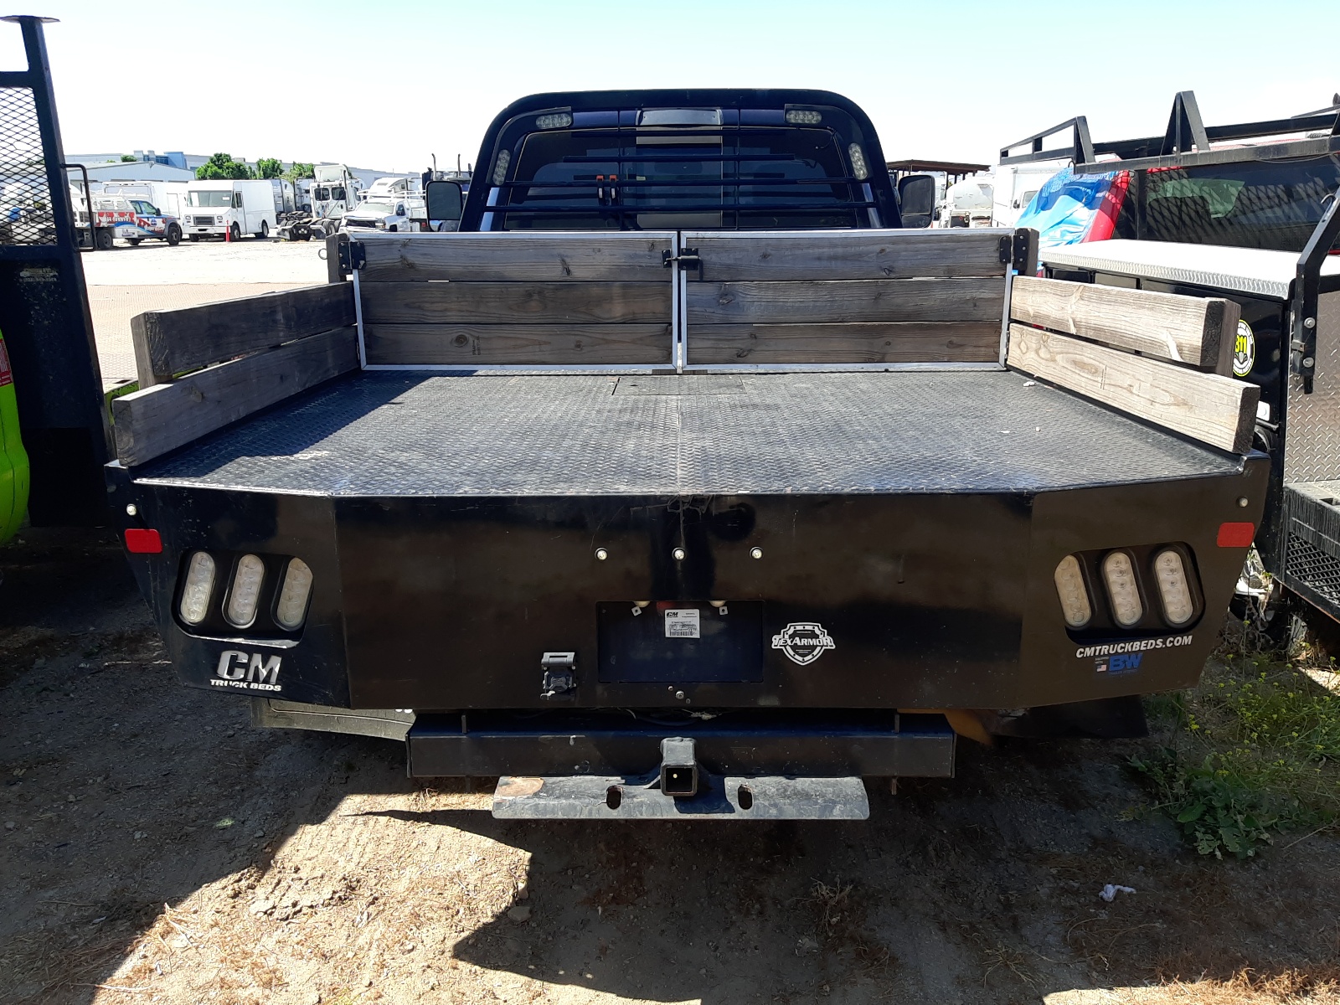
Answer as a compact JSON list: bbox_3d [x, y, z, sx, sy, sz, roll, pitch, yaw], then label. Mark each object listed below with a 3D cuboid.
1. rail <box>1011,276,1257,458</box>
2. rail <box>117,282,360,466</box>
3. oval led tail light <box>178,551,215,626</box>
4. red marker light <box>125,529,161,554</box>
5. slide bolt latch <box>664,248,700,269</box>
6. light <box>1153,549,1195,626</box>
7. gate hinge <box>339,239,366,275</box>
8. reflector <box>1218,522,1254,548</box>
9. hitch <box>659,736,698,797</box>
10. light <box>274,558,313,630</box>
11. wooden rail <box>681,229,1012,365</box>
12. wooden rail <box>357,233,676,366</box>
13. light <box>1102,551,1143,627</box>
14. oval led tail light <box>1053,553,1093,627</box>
[{"bbox_3d":[1.188,-0.433,2.746,0.049,0.304,1.428,0,15,1],"label":"rail"},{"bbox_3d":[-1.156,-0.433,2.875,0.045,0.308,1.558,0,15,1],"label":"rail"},{"bbox_3d":[-0.996,0.177,2.139,0.059,0.166,0.034,18,17,5],"label":"oval led tail light"},{"bbox_3d":[-1.129,0.084,2.155,0.087,0.054,0.012,4,16,16],"label":"red marker light"},{"bbox_3d":[0.039,-0.853,3.528,0.132,0.076,0.030,0,15,1],"label":"slide bolt latch"},{"bbox_3d":[1.047,0.174,2.106,0.055,0.167,0.034,-18,17,-3],"label":"light"},{"bbox_3d":[-1.075,-0.839,3.429,0.093,0.093,0.018,0,15,1],"label":"gate hinge"},{"bbox_3d":[1.178,0.069,2.091,0.094,0.051,0.010,-5,16,-16],"label":"reflector"},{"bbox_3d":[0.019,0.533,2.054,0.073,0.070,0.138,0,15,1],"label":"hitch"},{"bbox_3d":[-0.777,0.183,2.101,0.057,0.161,0.034,17,17,5],"label":"light"},{"bbox_3d":[0.622,-0.718,3.591,1.161,0.487,0.040,0,15,1],"label":"wooden rail"},{"bbox_3d":[-0.530,-0.692,3.483,1.107,0.468,0.041,0,15,1],"label":"wooden rail"},{"bbox_3d":[0.947,0.181,2.114,0.064,0.170,0.030,-21,19,-10],"label":"light"},{"bbox_3d":[0.831,0.183,2.082,0.064,0.170,0.030,-20,19,-10],"label":"oval led tail light"}]

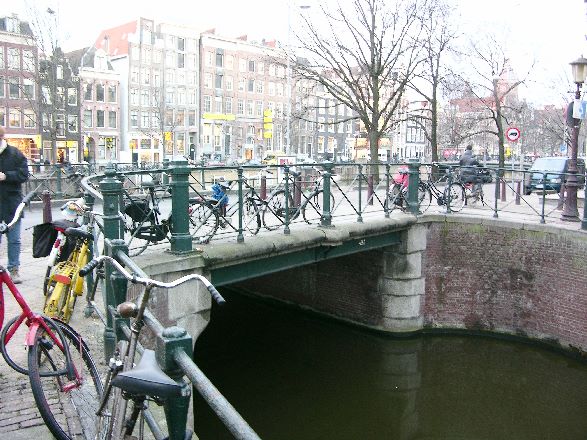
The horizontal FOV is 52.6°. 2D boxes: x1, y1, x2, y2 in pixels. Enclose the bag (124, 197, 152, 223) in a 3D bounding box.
[{"bbox_3d":[-2.142,-0.131,8.200,0.200,0.310,0.380,6,8,42],"label":"bag"}]

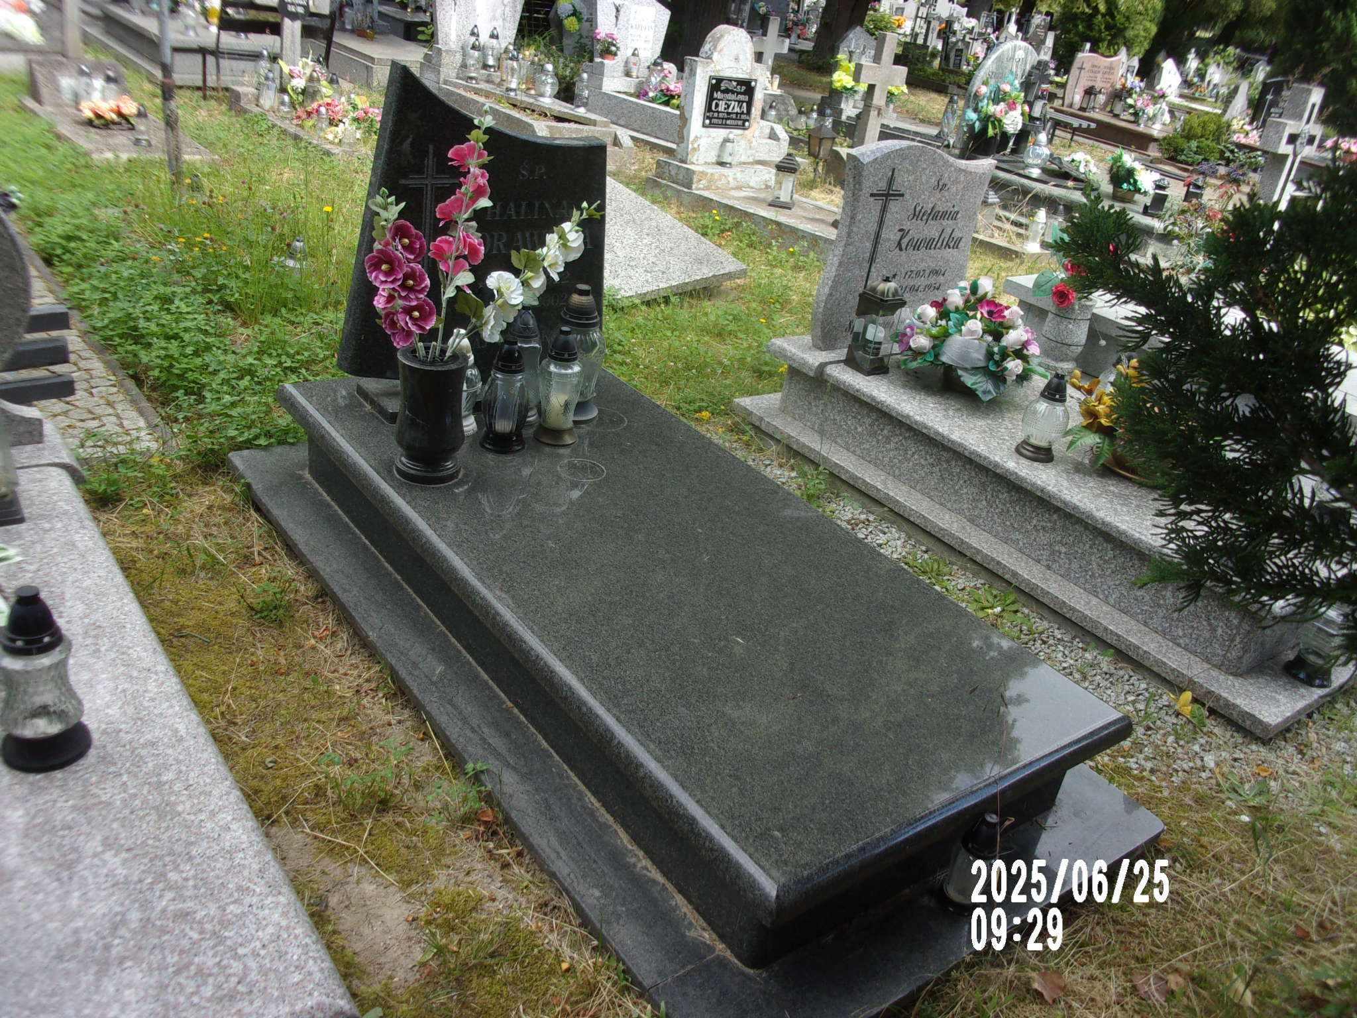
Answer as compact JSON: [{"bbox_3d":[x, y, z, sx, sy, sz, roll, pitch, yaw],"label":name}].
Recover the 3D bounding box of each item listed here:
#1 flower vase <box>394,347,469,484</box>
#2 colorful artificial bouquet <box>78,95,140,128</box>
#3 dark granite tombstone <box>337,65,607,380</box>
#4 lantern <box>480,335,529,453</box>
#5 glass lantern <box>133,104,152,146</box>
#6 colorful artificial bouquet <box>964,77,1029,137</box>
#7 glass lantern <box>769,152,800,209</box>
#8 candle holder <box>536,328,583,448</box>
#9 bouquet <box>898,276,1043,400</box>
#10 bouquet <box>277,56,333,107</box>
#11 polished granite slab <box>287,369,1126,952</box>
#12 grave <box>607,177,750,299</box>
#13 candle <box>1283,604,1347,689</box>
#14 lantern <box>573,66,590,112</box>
[{"bbox_3d":[-0.510,-0.194,2.273,0.148,0.262,0.148,-12,34,-36],"label":"flower vase"},{"bbox_3d":[-3.000,-2.101,5.769,0.290,0.140,0.200,-12,33,-37],"label":"colorful artificial bouquet"},{"bbox_3d":[-0.487,-0.666,2.692,0.680,0.750,0.100,-11,26,-37],"label":"dark granite tombstone"},{"bbox_3d":[-0.374,-0.256,2.411,0.108,0.240,0.108,8,26,-4],"label":"lantern"},{"bbox_3d":[-2.754,-1.968,5.636,0.090,0.190,0.090,-11,30,-37],"label":"glass lantern"},{"bbox_3d":[2.467,-3.107,8.500,0.410,0.420,0.320,2,24,-15],"label":"colorful artificial bouquet"},{"bbox_3d":[0.618,-1.880,6.267,0.140,0.279,0.140,13,27,6],"label":"glass lantern"},{"bbox_3d":[-0.263,-0.284,2.481,0.106,0.260,0.106,8,26,-4],"label":"candle holder"},{"bbox_3d":[0.962,-0.560,3.616,0.430,0.320,0.360,4,24,-11],"label":"bouquet"},{"bbox_3d":[-2.397,-2.718,7.021,0.340,0.320,0.270,-5,30,-28],"label":"bouquet"},{"bbox_3d":[-0.091,0.127,2.331,0.869,0.225,1.819,-12,34,-36],"label":"polished granite slab"},{"bbox_3d":[-0.511,-1.445,5.580,0.980,0.120,1.480,-23,51,-41],"label":"grave"},{"bbox_3d":[1.495,0.264,2.509,0.115,0.270,0.115,-12,33,-37],"label":"candle"},{"bbox_3d":[-0.657,-2.860,7.495,0.100,0.251,0.100,8,26,-4],"label":"lantern"}]

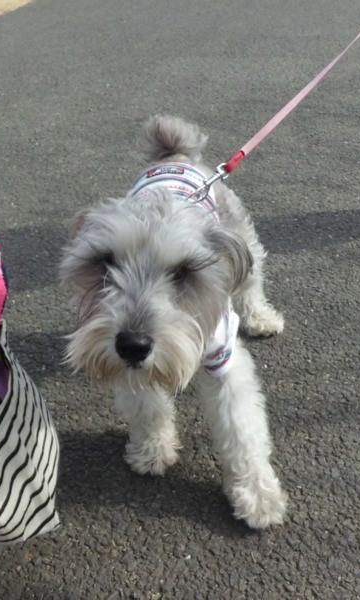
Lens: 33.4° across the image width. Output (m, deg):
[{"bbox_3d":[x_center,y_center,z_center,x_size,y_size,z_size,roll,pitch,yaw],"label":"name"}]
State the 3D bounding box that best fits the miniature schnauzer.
[{"bbox_3d":[0.025,-0.012,0.875,0.250,0.420,0.550,4,33,6],"label":"miniature schnauzer"}]

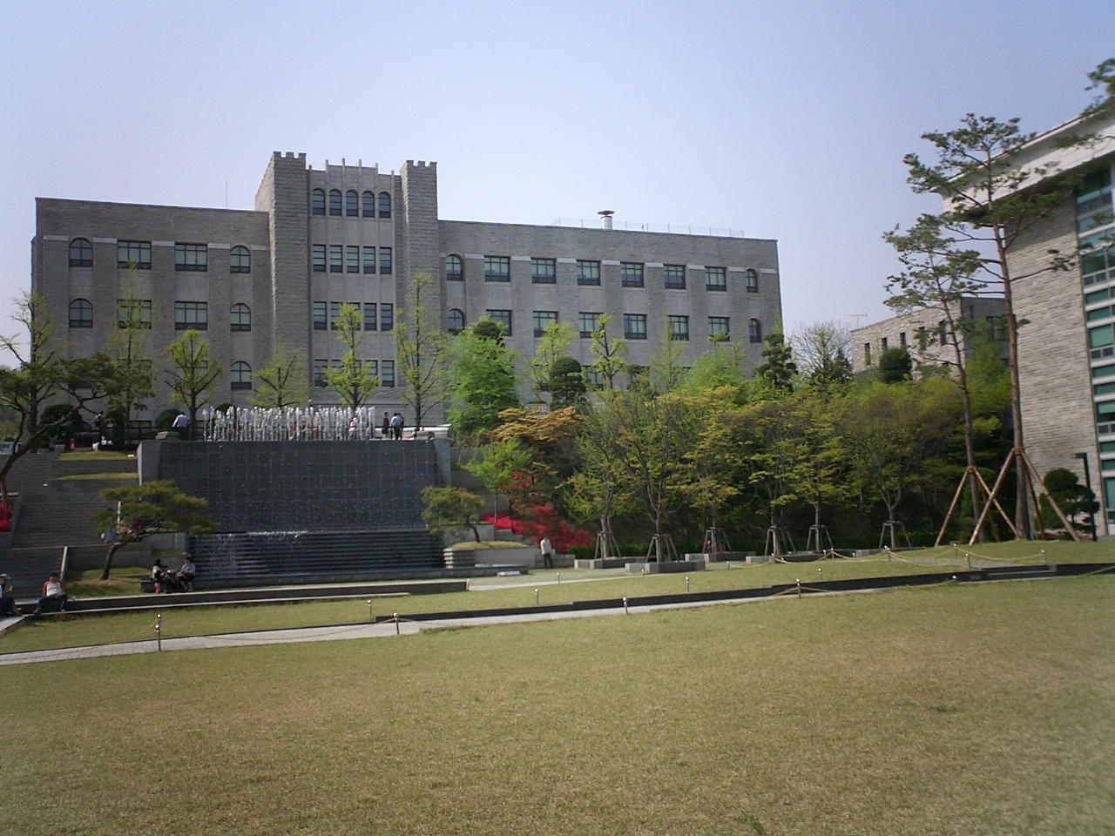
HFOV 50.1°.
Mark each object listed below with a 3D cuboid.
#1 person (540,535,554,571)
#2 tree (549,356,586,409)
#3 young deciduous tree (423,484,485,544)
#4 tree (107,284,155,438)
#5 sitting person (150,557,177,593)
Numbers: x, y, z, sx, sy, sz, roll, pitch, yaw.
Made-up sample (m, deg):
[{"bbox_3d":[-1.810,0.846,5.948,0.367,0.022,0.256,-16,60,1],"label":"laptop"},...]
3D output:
[{"bbox_3d":[-0.528,7.101,62.800,0.600,1.720,0.420,-2,-7,-1],"label":"person"},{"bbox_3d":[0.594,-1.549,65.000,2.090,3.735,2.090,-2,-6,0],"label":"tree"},{"bbox_3d":[-4.634,4.318,53.500,2.894,2.652,2.581,-2,-6,0],"label":"young deciduous tree"},{"bbox_3d":[-25.619,-3.027,71.555,2.850,10.110,2.850,0,-7,-19],"label":"tree"},{"bbox_3d":[-14.916,5.985,45.000,0.850,1.338,0.600,-5,-7,30],"label":"sitting person"}]

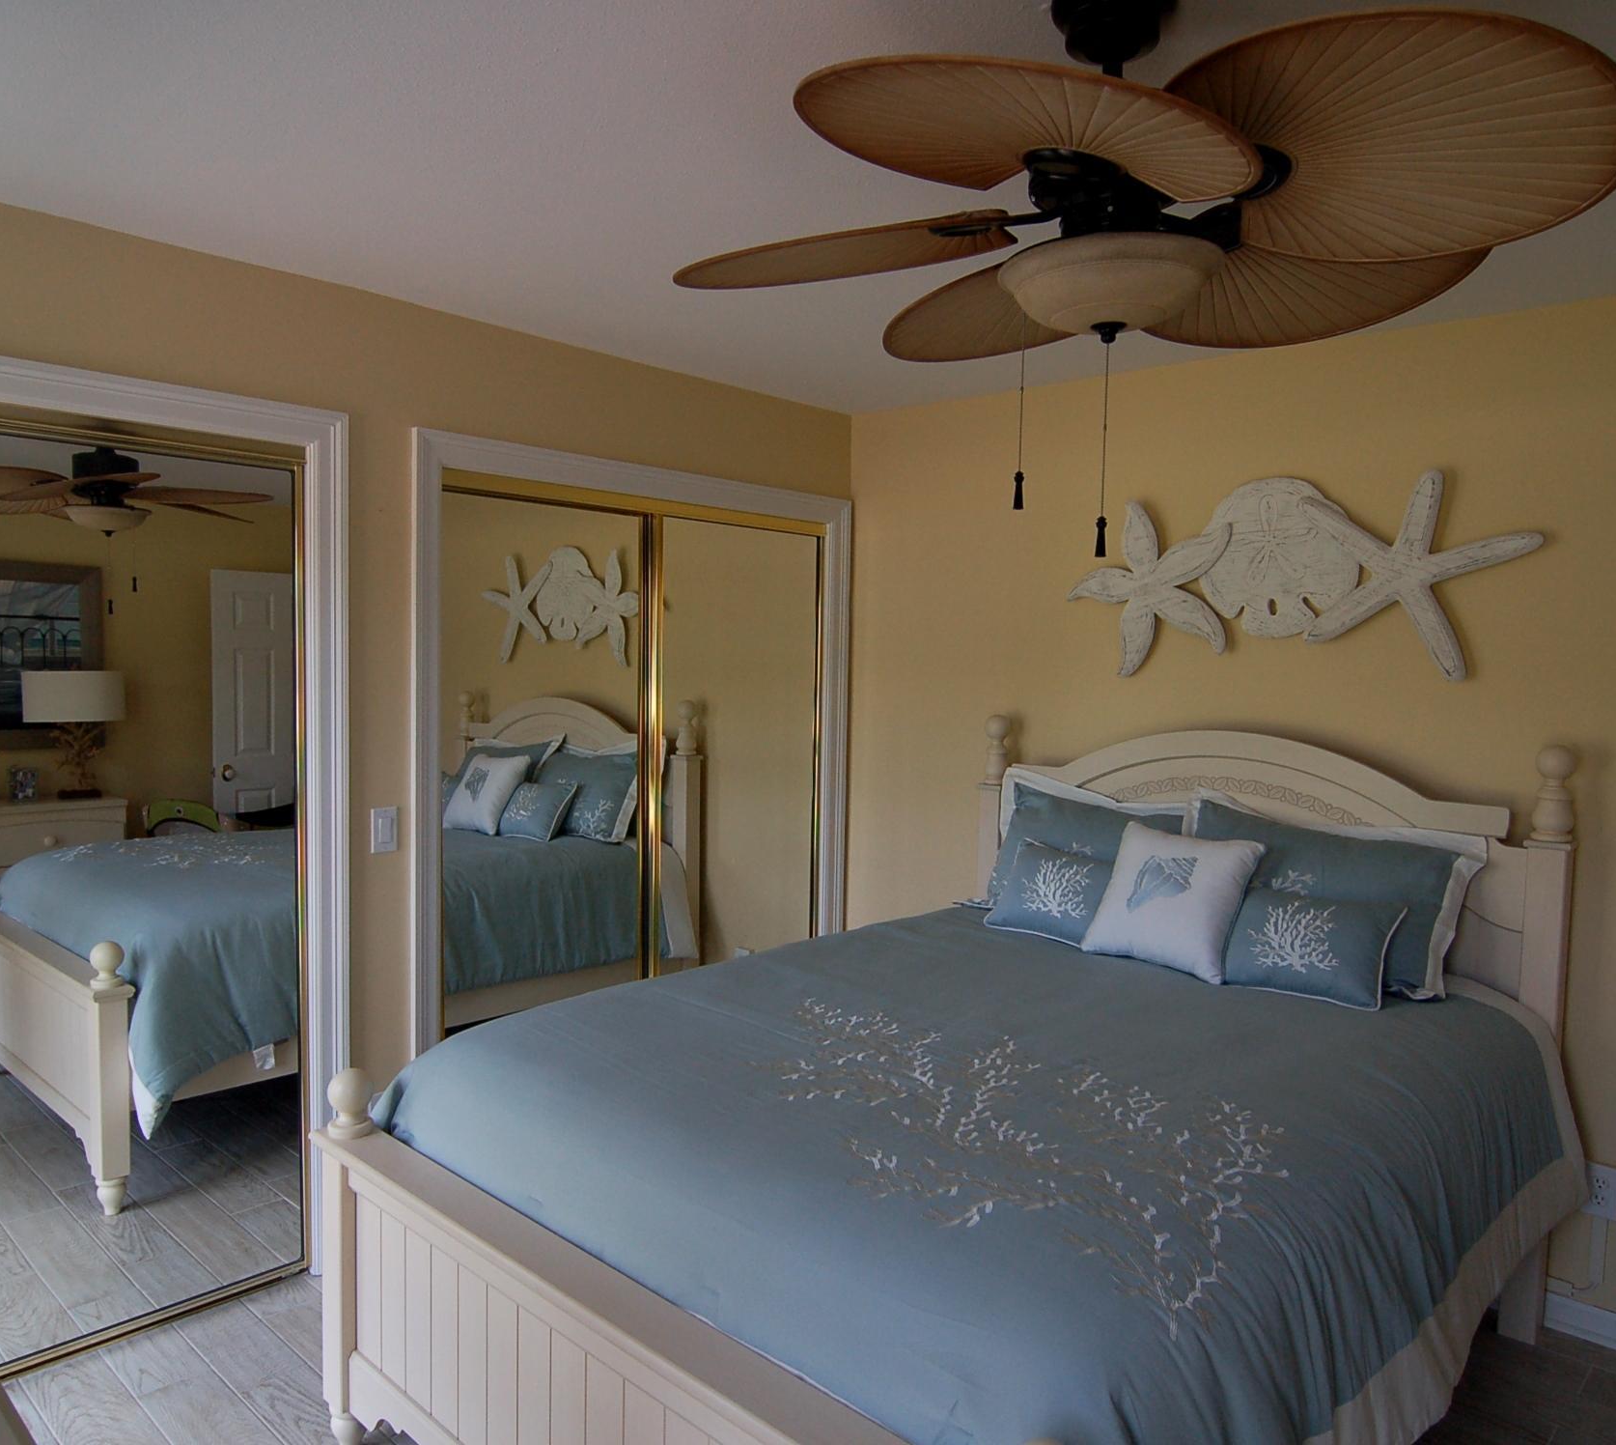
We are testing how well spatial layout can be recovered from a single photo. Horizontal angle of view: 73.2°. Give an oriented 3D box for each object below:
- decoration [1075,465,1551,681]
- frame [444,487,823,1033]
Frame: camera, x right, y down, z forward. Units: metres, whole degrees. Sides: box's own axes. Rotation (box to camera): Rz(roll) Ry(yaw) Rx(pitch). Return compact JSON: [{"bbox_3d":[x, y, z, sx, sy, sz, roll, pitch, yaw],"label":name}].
[{"bbox_3d":[1.296,-0.397,3.015,1.225,0.561,0.050,4,4,39],"label":"decoration"},{"bbox_3d":[-0.490,0.314,3.482,0.060,2.027,1.530,6,6,43],"label":"frame"}]

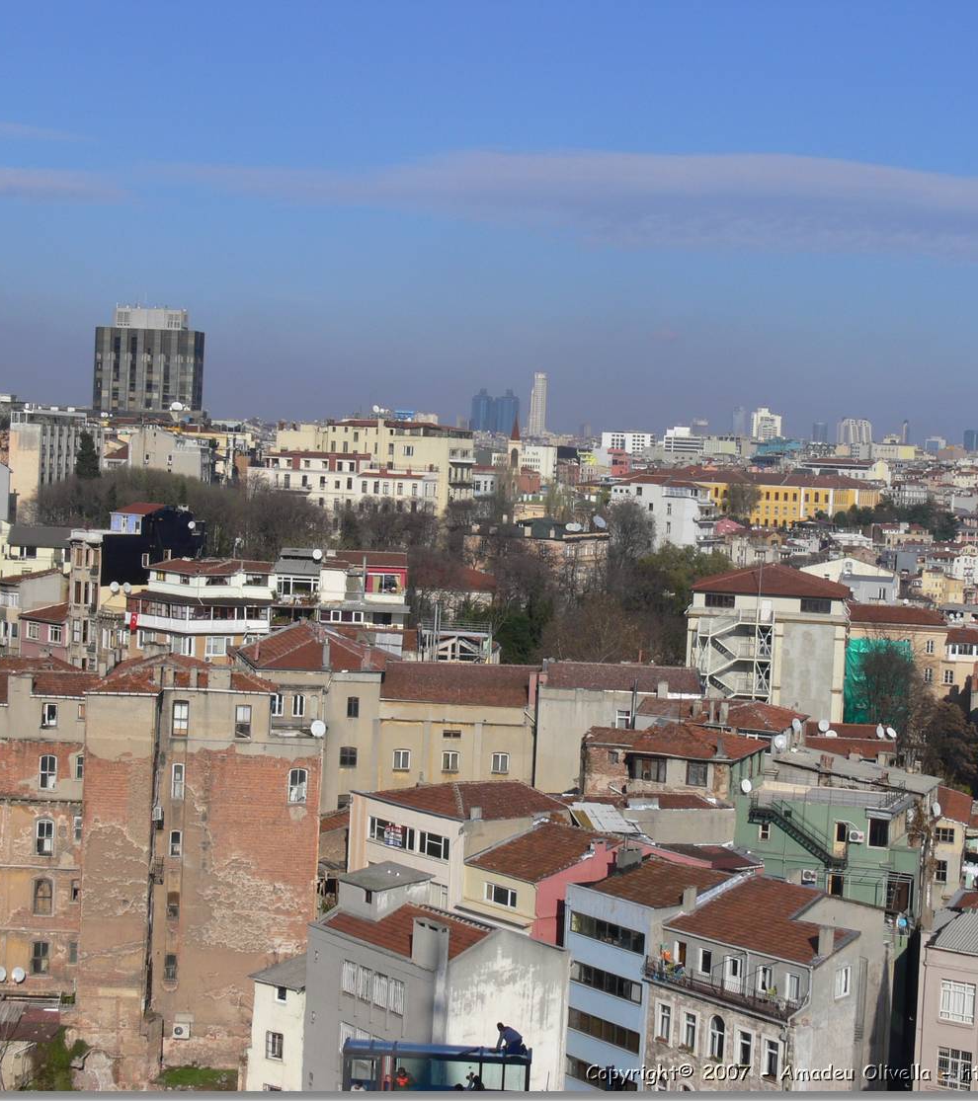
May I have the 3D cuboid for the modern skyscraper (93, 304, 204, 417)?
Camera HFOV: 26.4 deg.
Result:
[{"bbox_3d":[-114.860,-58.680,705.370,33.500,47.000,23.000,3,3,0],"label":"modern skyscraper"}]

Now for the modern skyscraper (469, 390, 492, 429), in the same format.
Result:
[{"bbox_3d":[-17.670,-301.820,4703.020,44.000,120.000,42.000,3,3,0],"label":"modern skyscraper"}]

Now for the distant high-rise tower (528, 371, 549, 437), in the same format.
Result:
[{"bbox_3d":[103.460,-301.390,4403.720,35.000,148.000,33.000,3,3,1],"label":"distant high-rise tower"}]

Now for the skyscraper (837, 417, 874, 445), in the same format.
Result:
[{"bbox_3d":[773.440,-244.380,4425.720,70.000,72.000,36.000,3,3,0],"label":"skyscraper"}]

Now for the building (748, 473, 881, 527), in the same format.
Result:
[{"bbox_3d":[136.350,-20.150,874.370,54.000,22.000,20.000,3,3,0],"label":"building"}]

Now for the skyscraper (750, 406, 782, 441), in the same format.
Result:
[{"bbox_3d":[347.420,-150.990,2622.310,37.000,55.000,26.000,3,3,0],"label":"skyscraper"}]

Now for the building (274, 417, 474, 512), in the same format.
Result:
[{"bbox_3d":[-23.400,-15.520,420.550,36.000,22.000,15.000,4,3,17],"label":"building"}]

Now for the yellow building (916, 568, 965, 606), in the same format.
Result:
[{"bbox_3d":[125.450,11.310,578.790,7.800,12.500,9.600,1,3,-30],"label":"yellow building"}]

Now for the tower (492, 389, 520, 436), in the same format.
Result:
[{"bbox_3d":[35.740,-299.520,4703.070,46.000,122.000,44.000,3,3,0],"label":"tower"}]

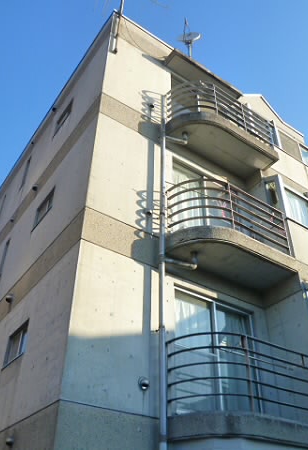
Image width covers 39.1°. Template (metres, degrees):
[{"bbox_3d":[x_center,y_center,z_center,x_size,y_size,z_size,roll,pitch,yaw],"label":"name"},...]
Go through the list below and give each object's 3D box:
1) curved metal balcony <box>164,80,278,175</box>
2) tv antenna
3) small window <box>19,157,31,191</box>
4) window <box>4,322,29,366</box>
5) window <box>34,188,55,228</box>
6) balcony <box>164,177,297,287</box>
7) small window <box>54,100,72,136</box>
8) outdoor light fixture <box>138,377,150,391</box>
[{"bbox_3d":[1.401,-2.079,9.098,2.230,1.330,0.880,23,-42,-26],"label":"curved metal balcony"},{"bbox_3d":[0.933,-4.755,11.229,0.550,1.300,0.600,-3,-37,6],"label":"tv antenna"},{"bbox_3d":[-3.614,-1.432,12.164,0.120,1.040,0.330,24,-42,-27],"label":"small window"},{"bbox_3d":[-2.156,1.943,6.934,0.100,0.540,0.840,24,-43,-27],"label":"window"},{"bbox_3d":[-2.165,-0.311,8.743,0.100,0.540,0.880,24,-43,-27],"label":"window"},{"bbox_3d":[1.354,0.116,7.621,2.190,1.410,0.890,24,-43,-27],"label":"balcony"},{"bbox_3d":[-2.120,-2.588,10.473,0.100,0.440,0.850,24,-43,-27],"label":"small window"},{"bbox_3d":[-0.112,2.011,5.494,0.135,0.140,0.100,24,-43,-27],"label":"outdoor light fixture"}]

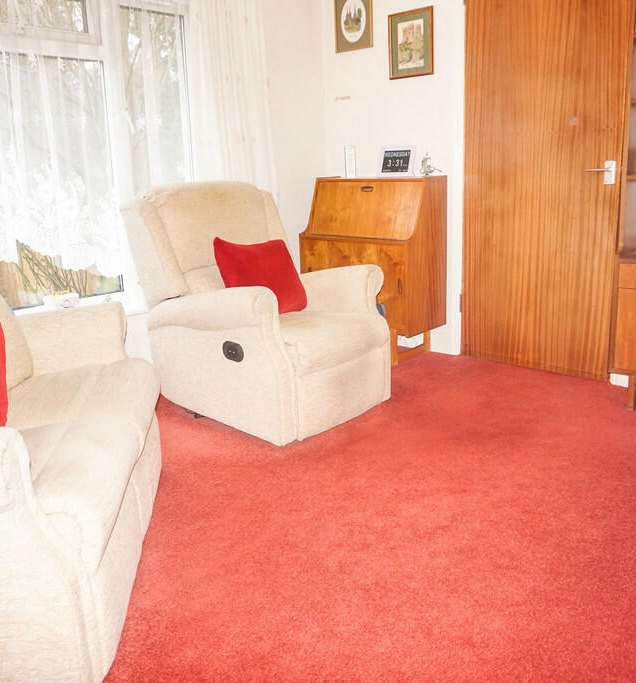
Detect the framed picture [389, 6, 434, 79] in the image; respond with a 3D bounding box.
[{"bbox_3d":[0.495,-1.583,3.635,0.285,0.333,0.020,10,18,41],"label":"framed picture"}]

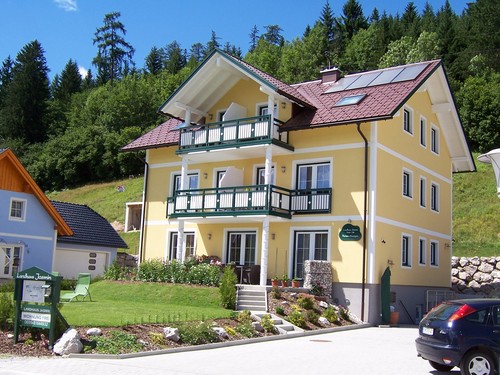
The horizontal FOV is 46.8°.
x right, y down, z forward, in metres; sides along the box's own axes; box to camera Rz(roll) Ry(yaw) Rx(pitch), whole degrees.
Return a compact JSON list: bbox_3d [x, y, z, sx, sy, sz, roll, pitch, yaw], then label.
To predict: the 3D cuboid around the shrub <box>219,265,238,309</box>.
[{"bbox_3d":[-0.791,3.676,21.400,0.643,1.567,0.643,3,-8,0],"label":"shrub"}]

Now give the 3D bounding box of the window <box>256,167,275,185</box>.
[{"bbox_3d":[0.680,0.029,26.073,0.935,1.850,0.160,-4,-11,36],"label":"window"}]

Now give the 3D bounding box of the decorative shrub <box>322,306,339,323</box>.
[{"bbox_3d":[2.654,4.187,19.048,0.527,0.506,0.496,1,-9,8],"label":"decorative shrub"}]

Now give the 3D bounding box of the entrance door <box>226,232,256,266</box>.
[{"bbox_3d":[-0.405,3.034,26.298,1.641,2.000,0.160,-4,-11,36],"label":"entrance door"}]

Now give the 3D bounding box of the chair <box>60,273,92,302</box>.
[{"bbox_3d":[-6.028,3.419,19.600,0.620,0.950,1.400,-3,-10,32],"label":"chair"}]

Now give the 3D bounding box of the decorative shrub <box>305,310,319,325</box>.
[{"bbox_3d":[1.912,4.042,17.964,0.435,0.418,0.410,2,-9,6],"label":"decorative shrub"}]

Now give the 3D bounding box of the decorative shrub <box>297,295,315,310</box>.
[{"bbox_3d":[1.944,4.028,20.237,0.630,0.538,0.592,2,-9,6],"label":"decorative shrub"}]

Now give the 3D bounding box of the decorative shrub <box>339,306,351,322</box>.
[{"bbox_3d":[3.263,4.368,19.950,0.373,0.492,0.373,-3,-10,36],"label":"decorative shrub"}]

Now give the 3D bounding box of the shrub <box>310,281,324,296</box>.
[{"bbox_3d":[2.477,3.715,21.200,0.462,0.541,0.462,-3,-10,36],"label":"shrub"}]

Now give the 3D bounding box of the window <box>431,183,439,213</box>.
[{"bbox_3d":[9.182,0.587,28.896,0.160,1.302,1.117,-4,-11,36],"label":"window"}]

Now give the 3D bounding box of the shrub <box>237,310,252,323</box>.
[{"bbox_3d":[-0.162,3.801,17.000,0.430,0.360,0.420,3,-9,0],"label":"shrub"}]

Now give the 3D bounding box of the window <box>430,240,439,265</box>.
[{"bbox_3d":[8.828,3.189,27.716,0.150,1.216,1.204,-3,-10,36],"label":"window"}]

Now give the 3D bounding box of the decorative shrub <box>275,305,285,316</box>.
[{"bbox_3d":[0.930,3.878,18.219,0.315,0.363,0.298,2,-9,3],"label":"decorative shrub"}]

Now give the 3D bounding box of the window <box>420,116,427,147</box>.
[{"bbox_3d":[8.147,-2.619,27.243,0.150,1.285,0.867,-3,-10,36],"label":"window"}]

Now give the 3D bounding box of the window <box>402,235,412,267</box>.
[{"bbox_3d":[6.757,2.744,24.914,0.150,1.377,1.238,-3,-10,36],"label":"window"}]

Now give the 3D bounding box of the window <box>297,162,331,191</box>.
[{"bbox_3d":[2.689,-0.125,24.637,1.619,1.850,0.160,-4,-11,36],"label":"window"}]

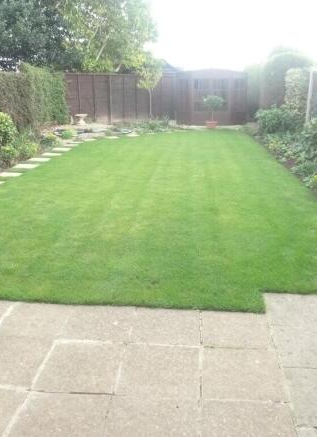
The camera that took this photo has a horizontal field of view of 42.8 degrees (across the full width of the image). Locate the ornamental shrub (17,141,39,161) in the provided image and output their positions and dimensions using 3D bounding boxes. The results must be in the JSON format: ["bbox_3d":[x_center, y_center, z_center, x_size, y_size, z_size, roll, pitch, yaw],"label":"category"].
[{"bbox_3d":[-2.734,-1.434,8.511,0.403,0.383,0.403,1,19,6],"label":"ornamental shrub"}]

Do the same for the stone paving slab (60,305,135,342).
[{"bbox_3d":[-0.416,0.742,2.777,0.460,0.050,0.440,2,19,5],"label":"stone paving slab"}]

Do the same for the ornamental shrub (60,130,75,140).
[{"bbox_3d":[-2.547,-2.326,11.322,0.428,0.246,0.428,1,19,6],"label":"ornamental shrub"}]

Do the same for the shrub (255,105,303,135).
[{"bbox_3d":[3.796,-3.116,12.787,1.350,0.860,1.200,2,19,5],"label":"shrub"}]

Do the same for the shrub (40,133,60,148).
[{"bbox_3d":[-2.676,-1.939,9.967,0.480,0.400,0.460,2,19,5],"label":"shrub"}]

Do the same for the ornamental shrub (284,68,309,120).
[{"bbox_3d":[4.509,-3.835,13.217,0.750,1.950,0.750,2,19,5],"label":"ornamental shrub"}]

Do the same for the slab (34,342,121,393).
[{"bbox_3d":[-0.442,0.872,2.364,0.443,0.050,0.432,1,19,6],"label":"slab"}]

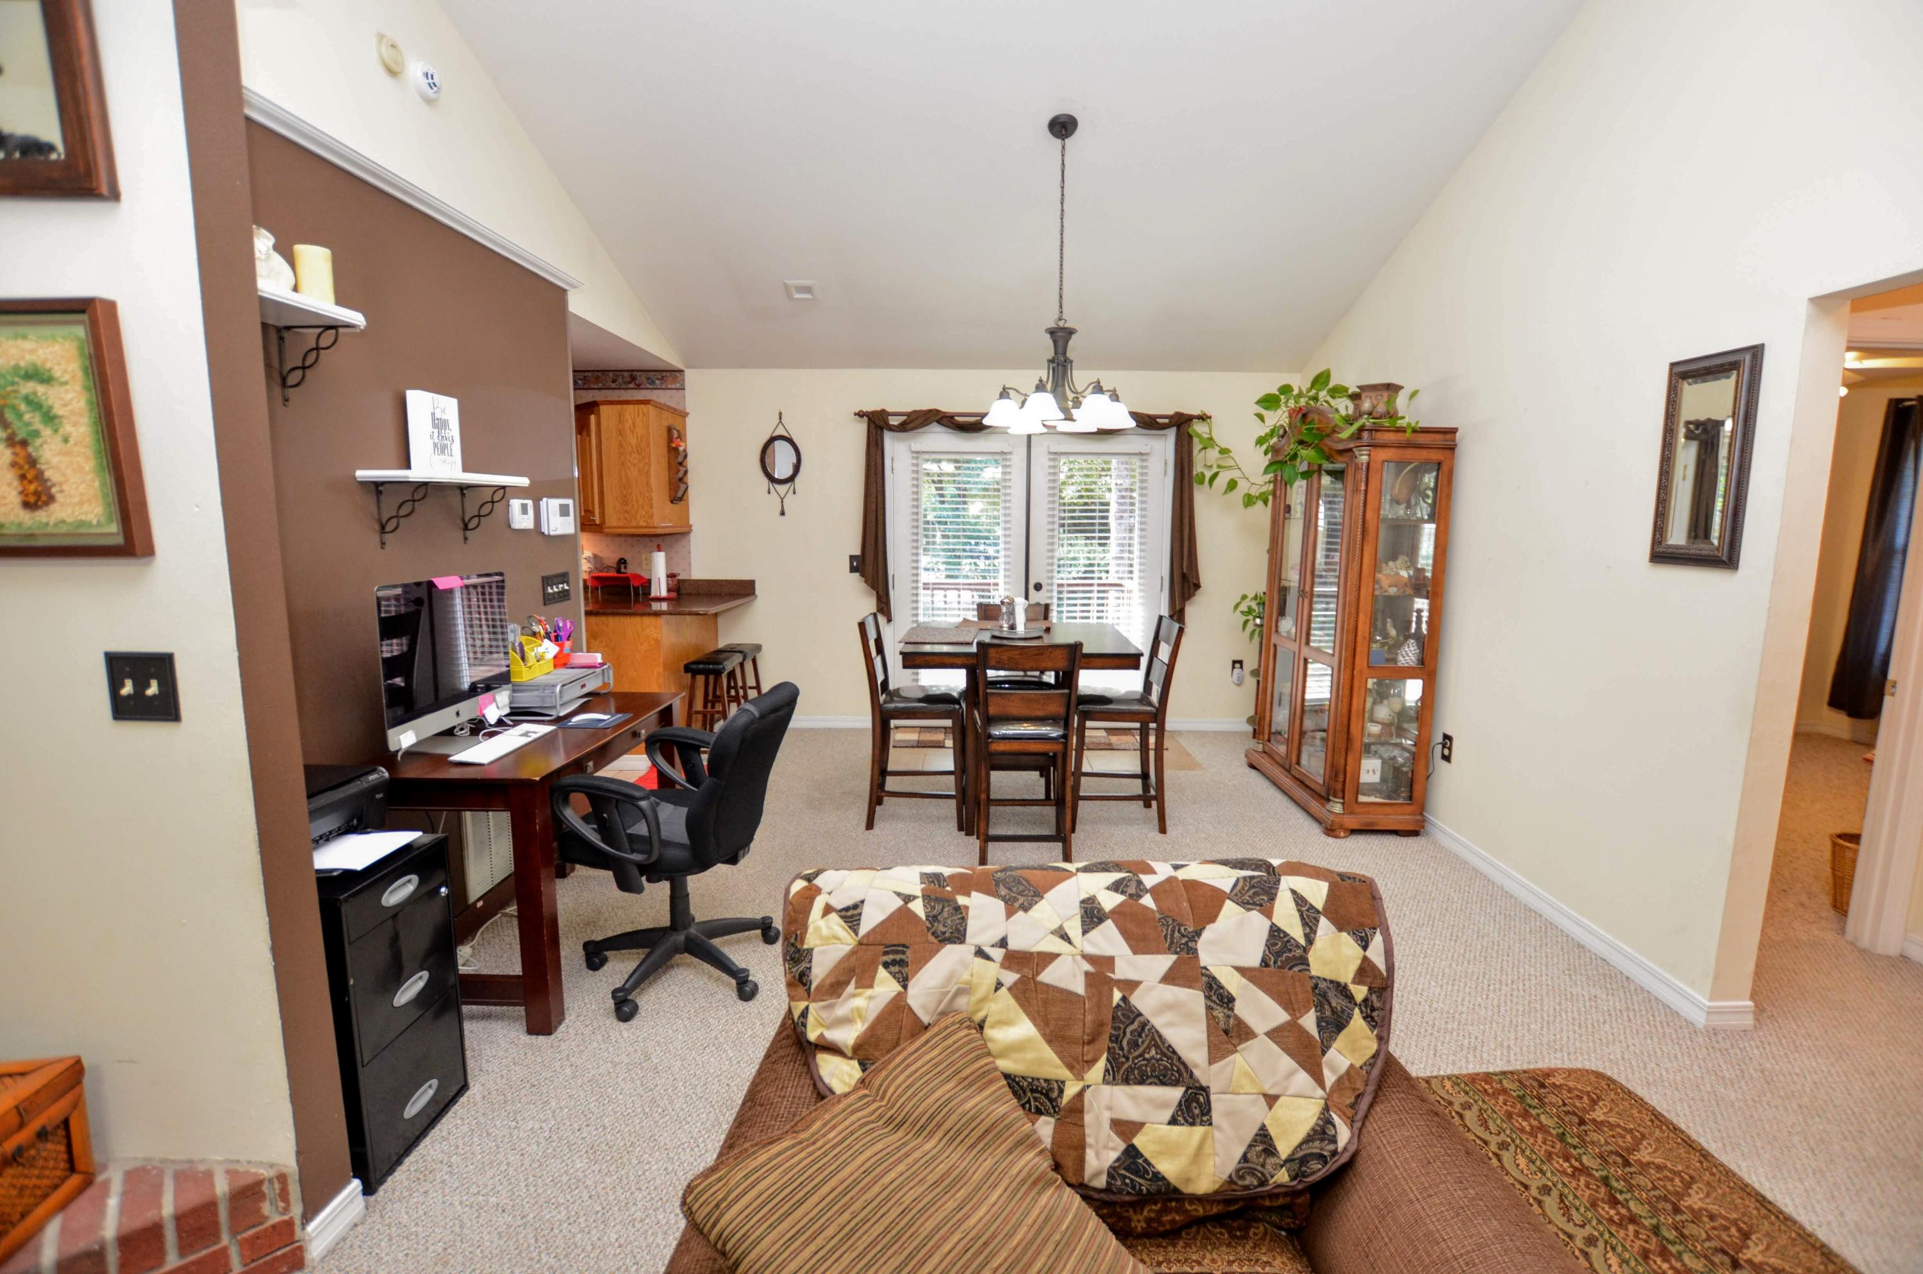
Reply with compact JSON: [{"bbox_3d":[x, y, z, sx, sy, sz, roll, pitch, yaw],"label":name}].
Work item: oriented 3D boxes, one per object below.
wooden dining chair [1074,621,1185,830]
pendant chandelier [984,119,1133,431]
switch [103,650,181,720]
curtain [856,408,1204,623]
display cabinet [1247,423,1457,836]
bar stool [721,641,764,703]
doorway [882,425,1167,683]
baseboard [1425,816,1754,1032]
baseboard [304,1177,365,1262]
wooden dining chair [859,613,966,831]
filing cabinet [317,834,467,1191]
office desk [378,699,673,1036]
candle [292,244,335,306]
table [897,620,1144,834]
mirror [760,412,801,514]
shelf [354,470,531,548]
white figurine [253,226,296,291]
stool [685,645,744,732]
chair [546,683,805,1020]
[{"bbox_3d":[0.787,0.418,3.911,0.500,0.985,0.430,1,8,2],"label":"wooden dining chair"},{"bbox_3d":[0.434,-1.565,3.475,0.665,1.260,0.665,1,8,2],"label":"pendant chandelier"},{"bbox_3d":[-1.454,0.089,1.415,0.127,0.126,0.015,1,8,2],"label":"switch"},{"bbox_3d":[0.444,-0.796,5.333,2.280,1.415,0.100,0,8,4],"label":"curtain"},{"bbox_3d":[1.911,-0.121,4.076,0.440,1.950,1.110,0,8,0],"label":"display cabinet"},{"bbox_3d":[-1.501,0.387,5.356,0.280,0.610,0.450,0,8,4],"label":"bar stool"},{"bbox_3d":[0.432,-0.365,5.492,1.950,2.070,0.120,1,8,2],"label":"doorway"},{"bbox_3d":[2.230,0.967,3.022,0.150,0.088,1.535,0,8,4],"label":"baseboard"},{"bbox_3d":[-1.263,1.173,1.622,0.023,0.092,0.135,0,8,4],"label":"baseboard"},{"bbox_3d":[-0.216,0.396,3.882,0.475,0.995,0.420,0,8,4],"label":"wooden dining chair"},{"bbox_3d":[-1.501,0.851,1.871,0.450,0.684,0.340,1,8,2],"label":"filing cabinet"},{"bbox_3d":[-1.432,0.678,2.768,0.615,0.755,1.115,0,8,4],"label":"office desk"},{"bbox_3d":[-1.584,-0.864,1.950,0.073,0.153,0.073,1,8,2],"label":"candle"},{"bbox_3d":[0.271,0.450,3.908,1.010,0.914,1.030,1,8,2],"label":"table"},{"bbox_3d":[-1.235,-1.171,5.395,0.280,0.690,0.030,1,8,2],"label":"mirror"},{"bbox_3d":[-1.650,-0.407,2.592,0.200,0.235,0.540,0,8,4],"label":"shelf"},{"bbox_3d":[-1.595,-0.845,1.817,0.120,0.155,0.120,6,10,32],"label":"white figurine"},{"bbox_3d":[-1.450,0.447,4.782,0.290,0.640,0.460,1,8,2],"label":"stool"},{"bbox_3d":[-0.913,0.629,2.570,0.660,0.930,0.620,2,8,11],"label":"chair"}]

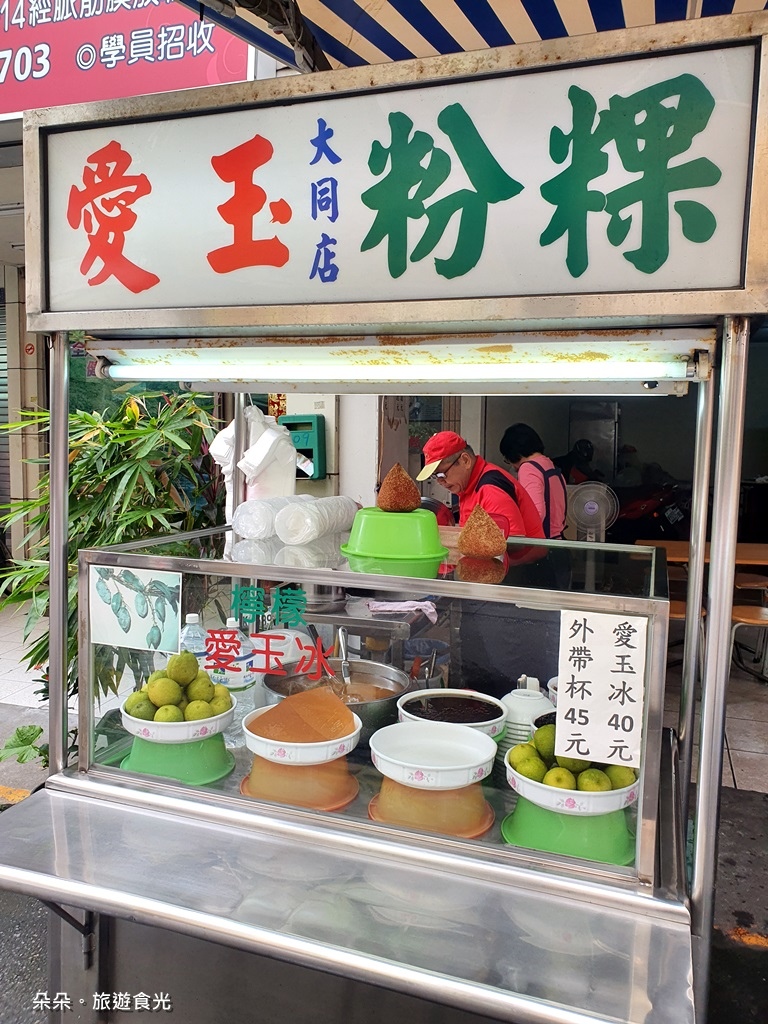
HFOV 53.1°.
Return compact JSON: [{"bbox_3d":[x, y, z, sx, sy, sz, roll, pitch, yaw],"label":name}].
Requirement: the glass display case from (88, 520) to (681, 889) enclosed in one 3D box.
[{"bbox_3d":[0.047,0.328,1.869,1.180,0.480,0.873,3,4,19],"label":"glass display case"}]

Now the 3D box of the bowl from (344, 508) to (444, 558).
[{"bbox_3d":[0.027,0.044,1.770,0.245,0.098,0.245,2,4,0],"label":"bowl"}]

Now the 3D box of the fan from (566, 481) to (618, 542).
[{"bbox_3d":[1.652,0.397,6.194,0.440,1.270,0.400,4,4,25],"label":"fan"}]

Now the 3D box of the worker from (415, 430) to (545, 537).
[{"bbox_3d":[0.378,0.490,2.956,0.620,1.600,0.500,2,4,5],"label":"worker"}]

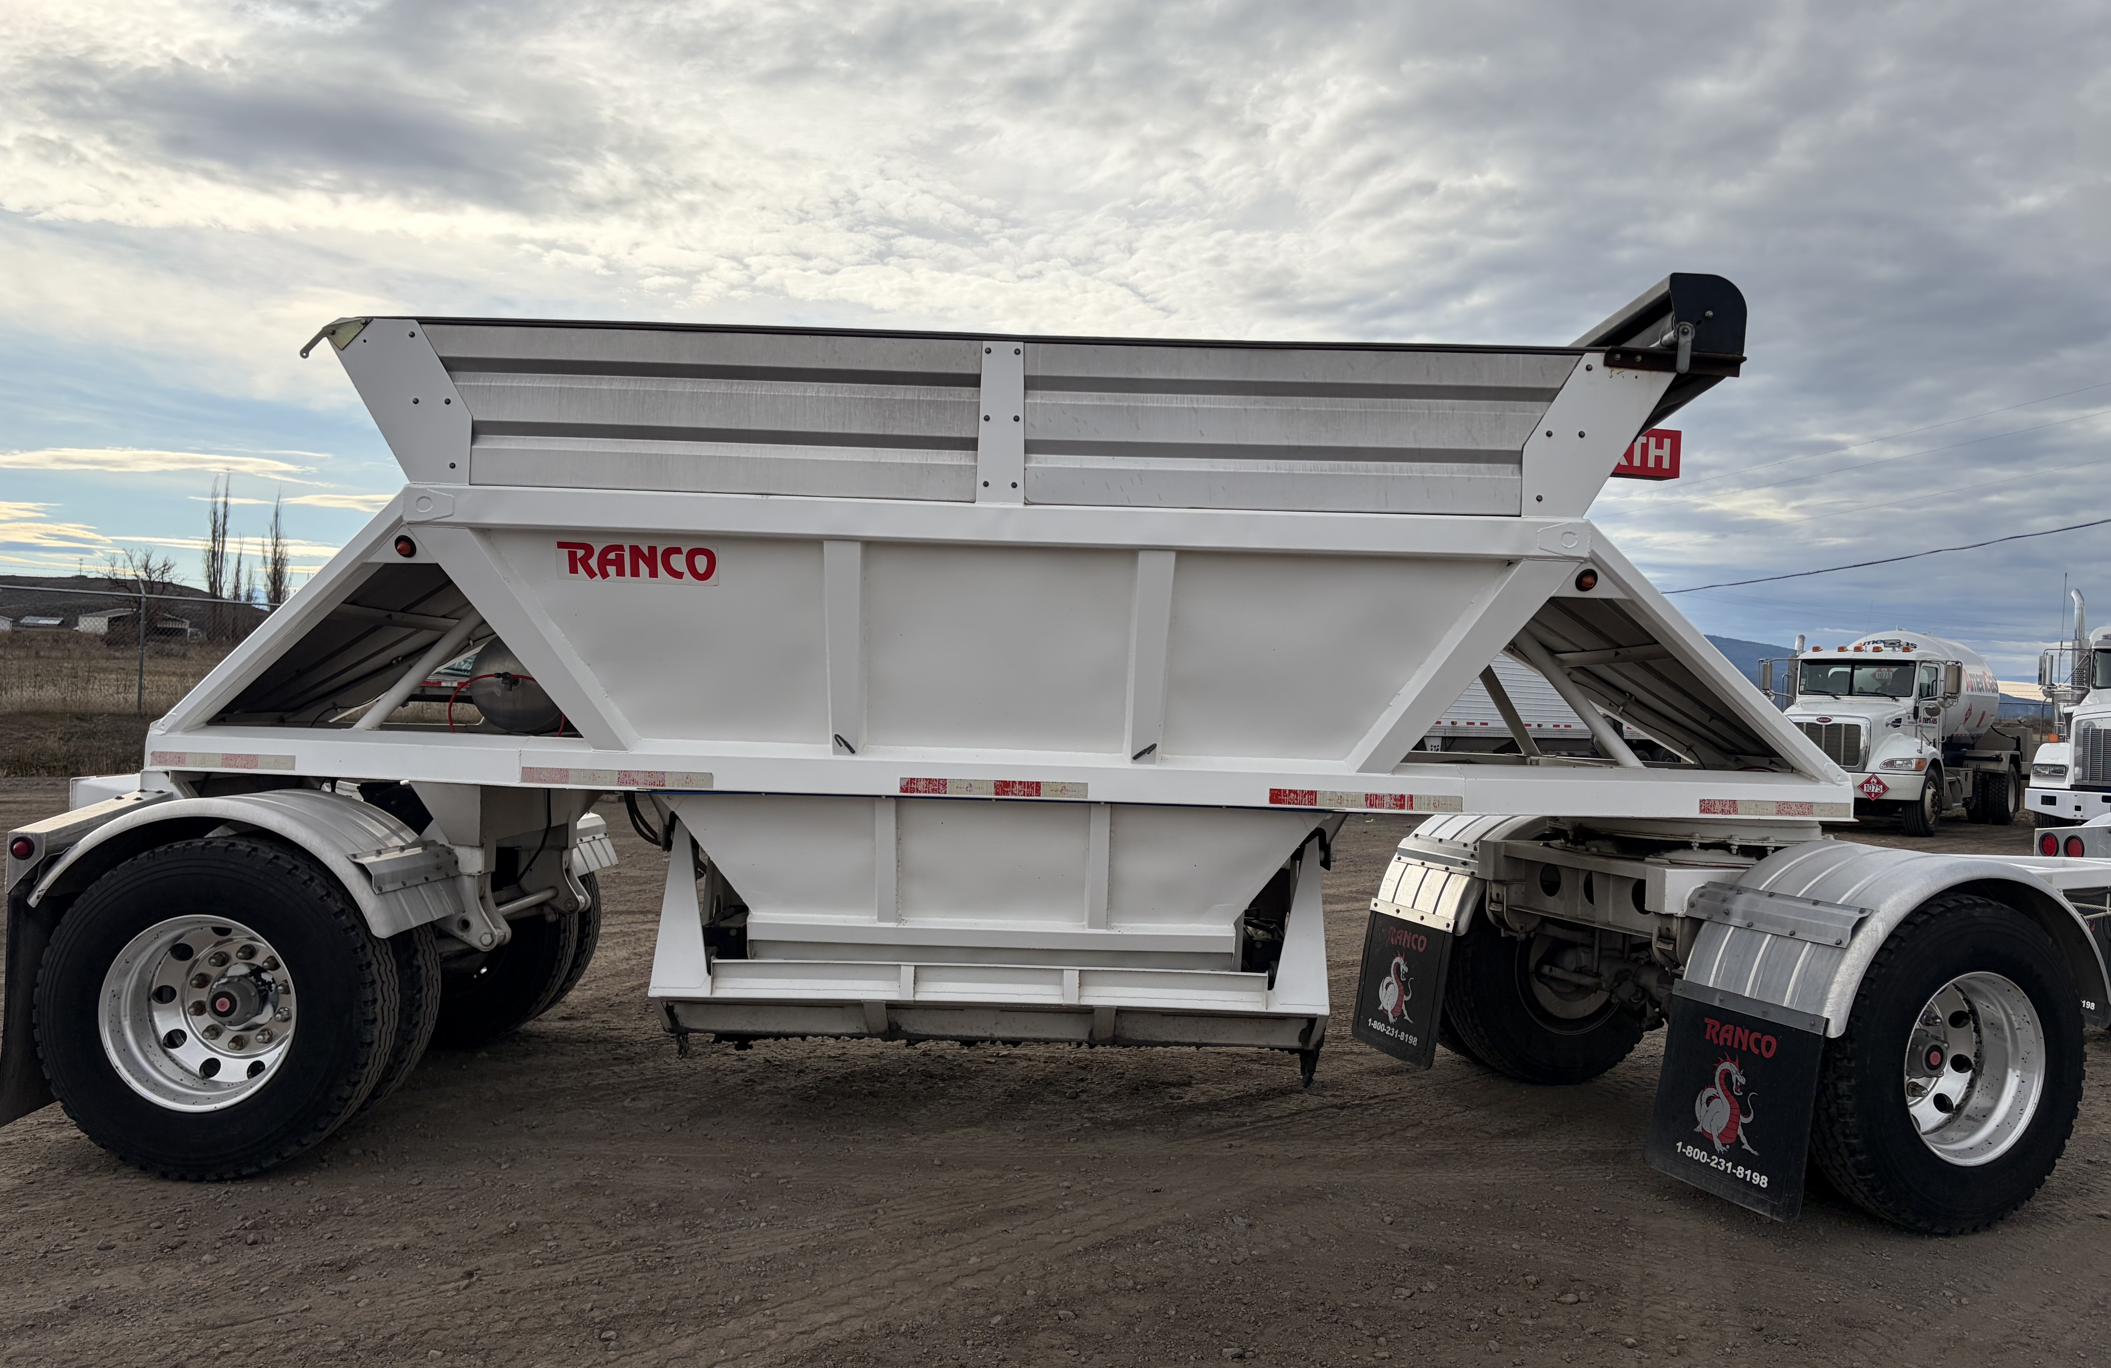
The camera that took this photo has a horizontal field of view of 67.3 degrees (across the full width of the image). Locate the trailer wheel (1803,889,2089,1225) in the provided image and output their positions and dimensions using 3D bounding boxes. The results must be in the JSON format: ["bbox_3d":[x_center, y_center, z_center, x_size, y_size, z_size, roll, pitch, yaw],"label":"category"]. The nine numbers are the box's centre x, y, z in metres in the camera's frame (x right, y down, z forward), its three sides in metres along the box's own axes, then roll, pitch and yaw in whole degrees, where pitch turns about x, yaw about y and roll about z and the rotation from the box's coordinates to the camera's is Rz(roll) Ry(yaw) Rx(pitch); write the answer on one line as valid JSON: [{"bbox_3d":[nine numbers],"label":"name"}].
[{"bbox_3d":[2.766,1.173,4.944,1.040,1.030,0.280,2,0,-21],"label":"trailer wheel"}]

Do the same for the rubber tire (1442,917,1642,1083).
[{"bbox_3d":[2.100,1.146,6.635,1.040,1.030,0.280,2,0,-21],"label":"rubber tire"}]

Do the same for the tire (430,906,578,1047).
[{"bbox_3d":[-2.551,0.989,6.687,1.040,1.030,0.280,2,0,1],"label":"tire"}]

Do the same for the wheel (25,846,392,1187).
[{"bbox_3d":[-2.576,0.992,4.887,1.040,1.030,0.280,2,0,1],"label":"wheel"}]

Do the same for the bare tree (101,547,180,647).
[{"bbox_3d":[-92.448,-8.820,160.000,7.800,10.200,7.500,2,0,0],"label":"bare tree"}]

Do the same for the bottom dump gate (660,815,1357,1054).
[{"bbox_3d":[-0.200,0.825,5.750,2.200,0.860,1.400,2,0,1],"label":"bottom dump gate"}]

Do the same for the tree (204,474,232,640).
[{"bbox_3d":[-100.395,-15.217,190.000,3.300,20.000,3.300,2,0,0],"label":"tree"}]

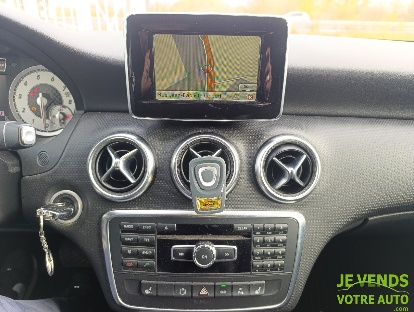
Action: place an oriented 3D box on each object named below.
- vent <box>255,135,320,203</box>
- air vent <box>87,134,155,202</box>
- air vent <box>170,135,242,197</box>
[{"bbox_3d":[0.108,0.016,0.361,0.087,0.087,0.030,-2,3,-6],"label":"vent"},{"bbox_3d":[-0.113,0.016,0.361,0.087,0.087,0.030,3,3,6],"label":"air vent"},{"bbox_3d":[-0.001,0.016,0.356,0.087,0.087,0.030,0,3,0],"label":"air vent"}]

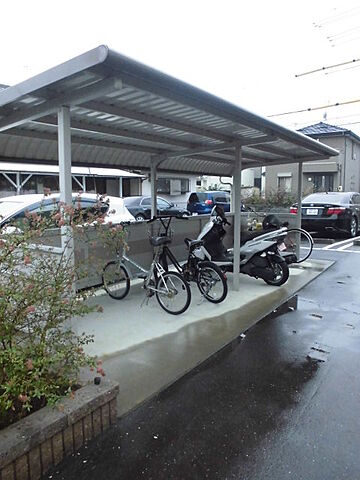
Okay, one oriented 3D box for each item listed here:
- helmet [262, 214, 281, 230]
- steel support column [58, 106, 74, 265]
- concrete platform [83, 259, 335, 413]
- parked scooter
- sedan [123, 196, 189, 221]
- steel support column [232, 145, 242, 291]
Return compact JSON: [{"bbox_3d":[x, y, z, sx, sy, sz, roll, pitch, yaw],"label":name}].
[{"bbox_3d":[1.363,-0.261,5.369,0.265,0.245,0.235,4,8,34],"label":"helmet"},{"bbox_3d":[-0.821,0.036,2.655,0.065,1.960,0.065,4,8,34],"label":"steel support column"},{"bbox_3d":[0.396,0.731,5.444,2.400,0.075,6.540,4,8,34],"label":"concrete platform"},{"bbox_3d":[0.956,0.073,5.743,1.790,1.150,0.670,5,9,39],"label":"parked scooter"},{"bbox_3d":[-1.445,-1.521,18.608,4.650,1.460,1.780,-6,9,-39],"label":"sedan"},{"bbox_3d":[0.798,-0.273,5.025,0.065,2.010,0.065,4,8,34],"label":"steel support column"}]

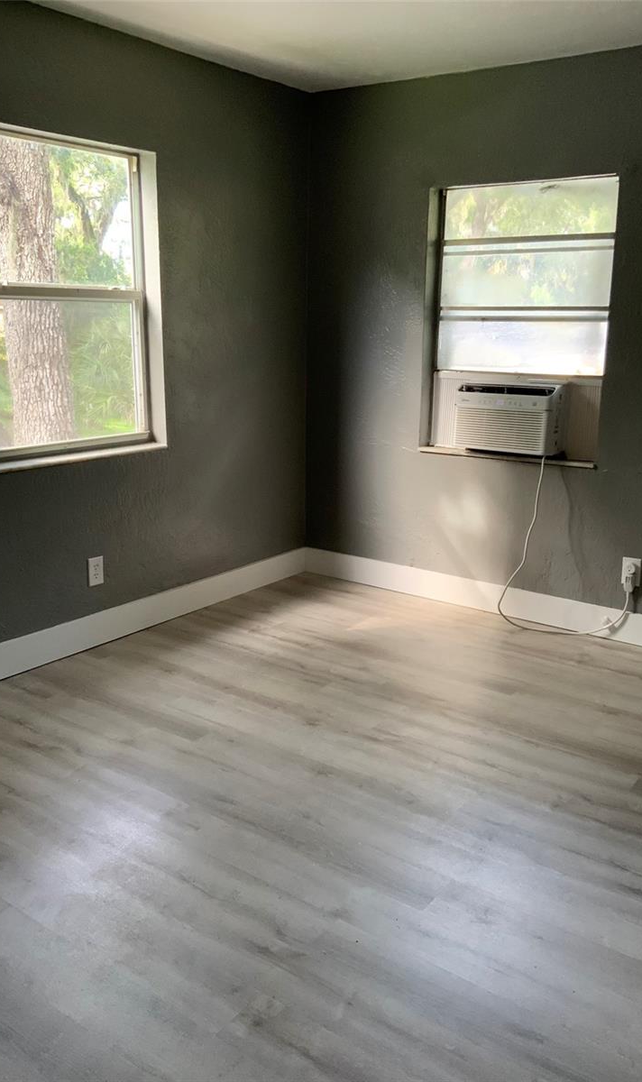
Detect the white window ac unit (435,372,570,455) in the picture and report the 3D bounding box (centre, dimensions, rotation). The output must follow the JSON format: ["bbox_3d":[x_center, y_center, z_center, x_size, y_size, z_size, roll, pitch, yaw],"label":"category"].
[{"bbox_3d":[0.892,-0.596,4.262,0.490,0.320,0.330,11,17,35],"label":"white window ac unit"}]

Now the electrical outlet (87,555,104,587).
[{"bbox_3d":[-0.954,0.131,3.870,0.012,0.120,0.075,11,17,35],"label":"electrical outlet"}]

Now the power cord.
[{"bbox_3d":[1.105,0.034,4.080,0.600,0.820,0.150,11,17,35],"label":"power cord"}]

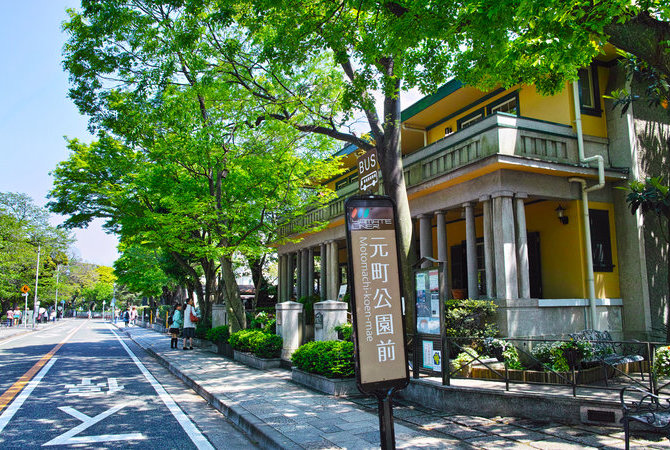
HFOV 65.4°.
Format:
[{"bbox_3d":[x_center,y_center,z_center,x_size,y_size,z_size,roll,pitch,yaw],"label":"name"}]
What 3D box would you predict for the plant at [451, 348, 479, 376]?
[{"bbox_3d":[2.170,2.304,8.753,0.440,0.450,0.440,-4,-9,24],"label":"plant"}]

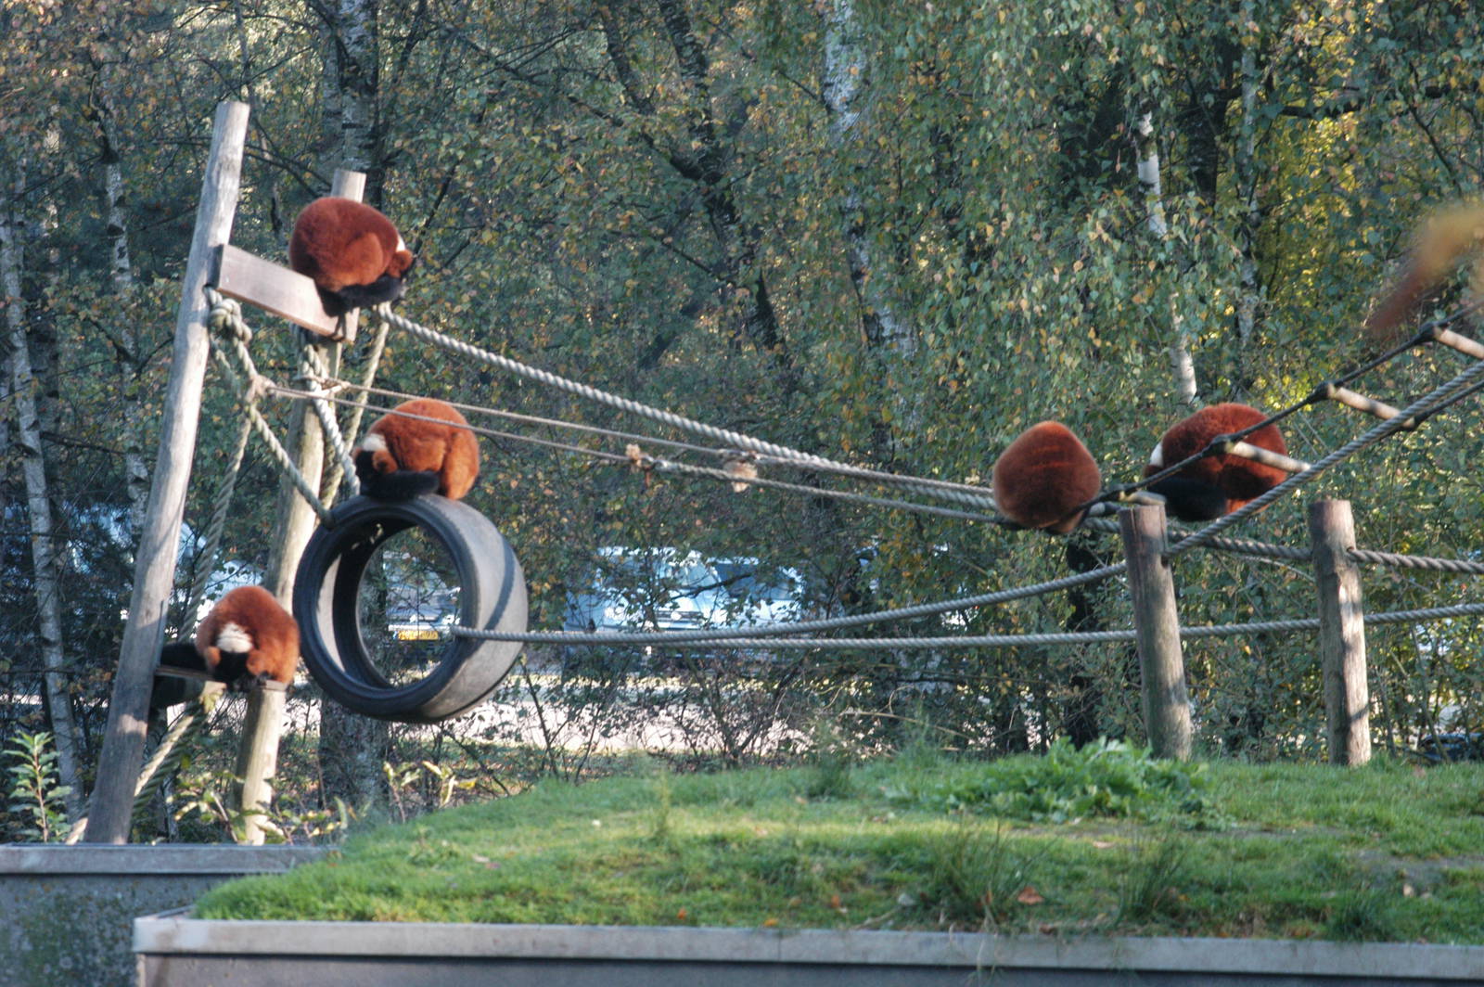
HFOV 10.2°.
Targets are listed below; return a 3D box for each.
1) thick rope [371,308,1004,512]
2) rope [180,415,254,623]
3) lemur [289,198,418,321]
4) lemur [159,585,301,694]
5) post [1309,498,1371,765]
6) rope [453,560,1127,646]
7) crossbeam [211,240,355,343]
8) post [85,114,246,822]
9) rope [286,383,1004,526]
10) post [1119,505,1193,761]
[{"bbox_3d":[-0.157,-0.213,22.775,1.985,0.085,0.040,17,7,25],"label":"thick rope"},{"bbox_3d":[-1.448,0.071,22.910,0.036,0.602,0.036,9,14,-37],"label":"rope"},{"bbox_3d":[-1.119,-0.676,23.900,0.360,0.350,0.280,1,-1,-6],"label":"lemur"},{"bbox_3d":[-1.414,0.400,22.950,0.340,0.300,0.320,0,-1,14],"label":"lemur"},{"bbox_3d":[1.709,0.413,23.700,0.123,0.794,0.123,-4,0,0],"label":"post"},{"bbox_3d":[0.134,0.335,23.500,1.920,0.120,0.050,-6,0,0],"label":"rope"},{"bbox_3d":[-1.265,-0.554,23.000,0.042,0.118,0.610,1,-12,36],"label":"crossbeam"},{"bbox_3d":[-1.616,-0.038,23.500,0.125,2.168,0.125,10,0,0],"label":"post"},{"bbox_3d":[-0.287,-0.098,23.450,2.140,0.060,0.040,10,0,0],"label":"rope"},{"bbox_3d":[1.166,0.411,23.400,0.125,0.760,0.125,-6,0,0],"label":"post"}]

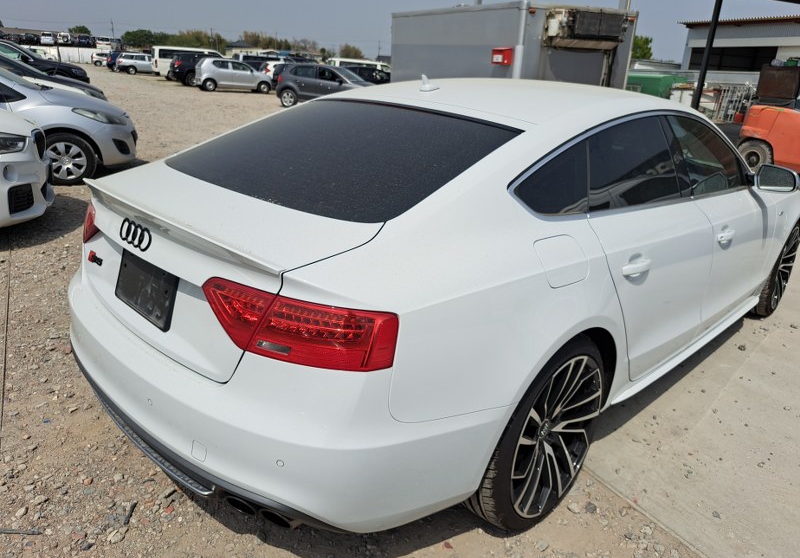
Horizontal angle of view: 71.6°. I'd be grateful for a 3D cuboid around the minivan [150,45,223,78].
[{"bbox_3d":[-13.258,-13.825,35.588,4.720,1.980,1.700,-12,25,-33],"label":"minivan"}]

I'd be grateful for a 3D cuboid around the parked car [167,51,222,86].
[{"bbox_3d":[-9.916,-11.344,30.044,4.300,1.680,1.800,-11,25,-32],"label":"parked car"}]

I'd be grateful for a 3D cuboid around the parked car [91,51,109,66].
[{"bbox_3d":[-33.671,-25.399,64.356,3.800,1.500,1.670,-10,24,-31],"label":"parked car"}]

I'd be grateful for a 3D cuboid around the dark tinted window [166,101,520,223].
[{"bbox_3d":[-0.236,-0.458,1.919,1.240,0.060,0.750,21,45,42],"label":"dark tinted window"}]

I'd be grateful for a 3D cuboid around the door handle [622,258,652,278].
[{"bbox_3d":[0.739,-0.040,1.736,0.205,0.042,0.050,-16,26,-43],"label":"door handle"}]

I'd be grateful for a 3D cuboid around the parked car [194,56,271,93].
[{"bbox_3d":[-7.888,-9.659,26.372,3.400,1.480,1.475,-7,23,-24],"label":"parked car"}]

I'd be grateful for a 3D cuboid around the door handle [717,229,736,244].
[{"bbox_3d":[1.443,-0.188,2.460,0.220,0.045,0.060,-16,27,-42],"label":"door handle"}]

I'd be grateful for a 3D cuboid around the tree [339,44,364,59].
[{"bbox_3d":[-6.888,-31.173,78.777,4.000,4.700,4.000,2,21,-1],"label":"tree"}]

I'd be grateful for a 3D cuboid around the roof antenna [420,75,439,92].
[{"bbox_3d":[0.121,-0.772,2.174,0.100,0.063,0.050,-16,26,-43],"label":"roof antenna"}]

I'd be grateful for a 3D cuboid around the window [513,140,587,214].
[{"bbox_3d":[0.461,-0.274,1.596,0.410,0.220,0.050,-7,-1,-37],"label":"window"}]

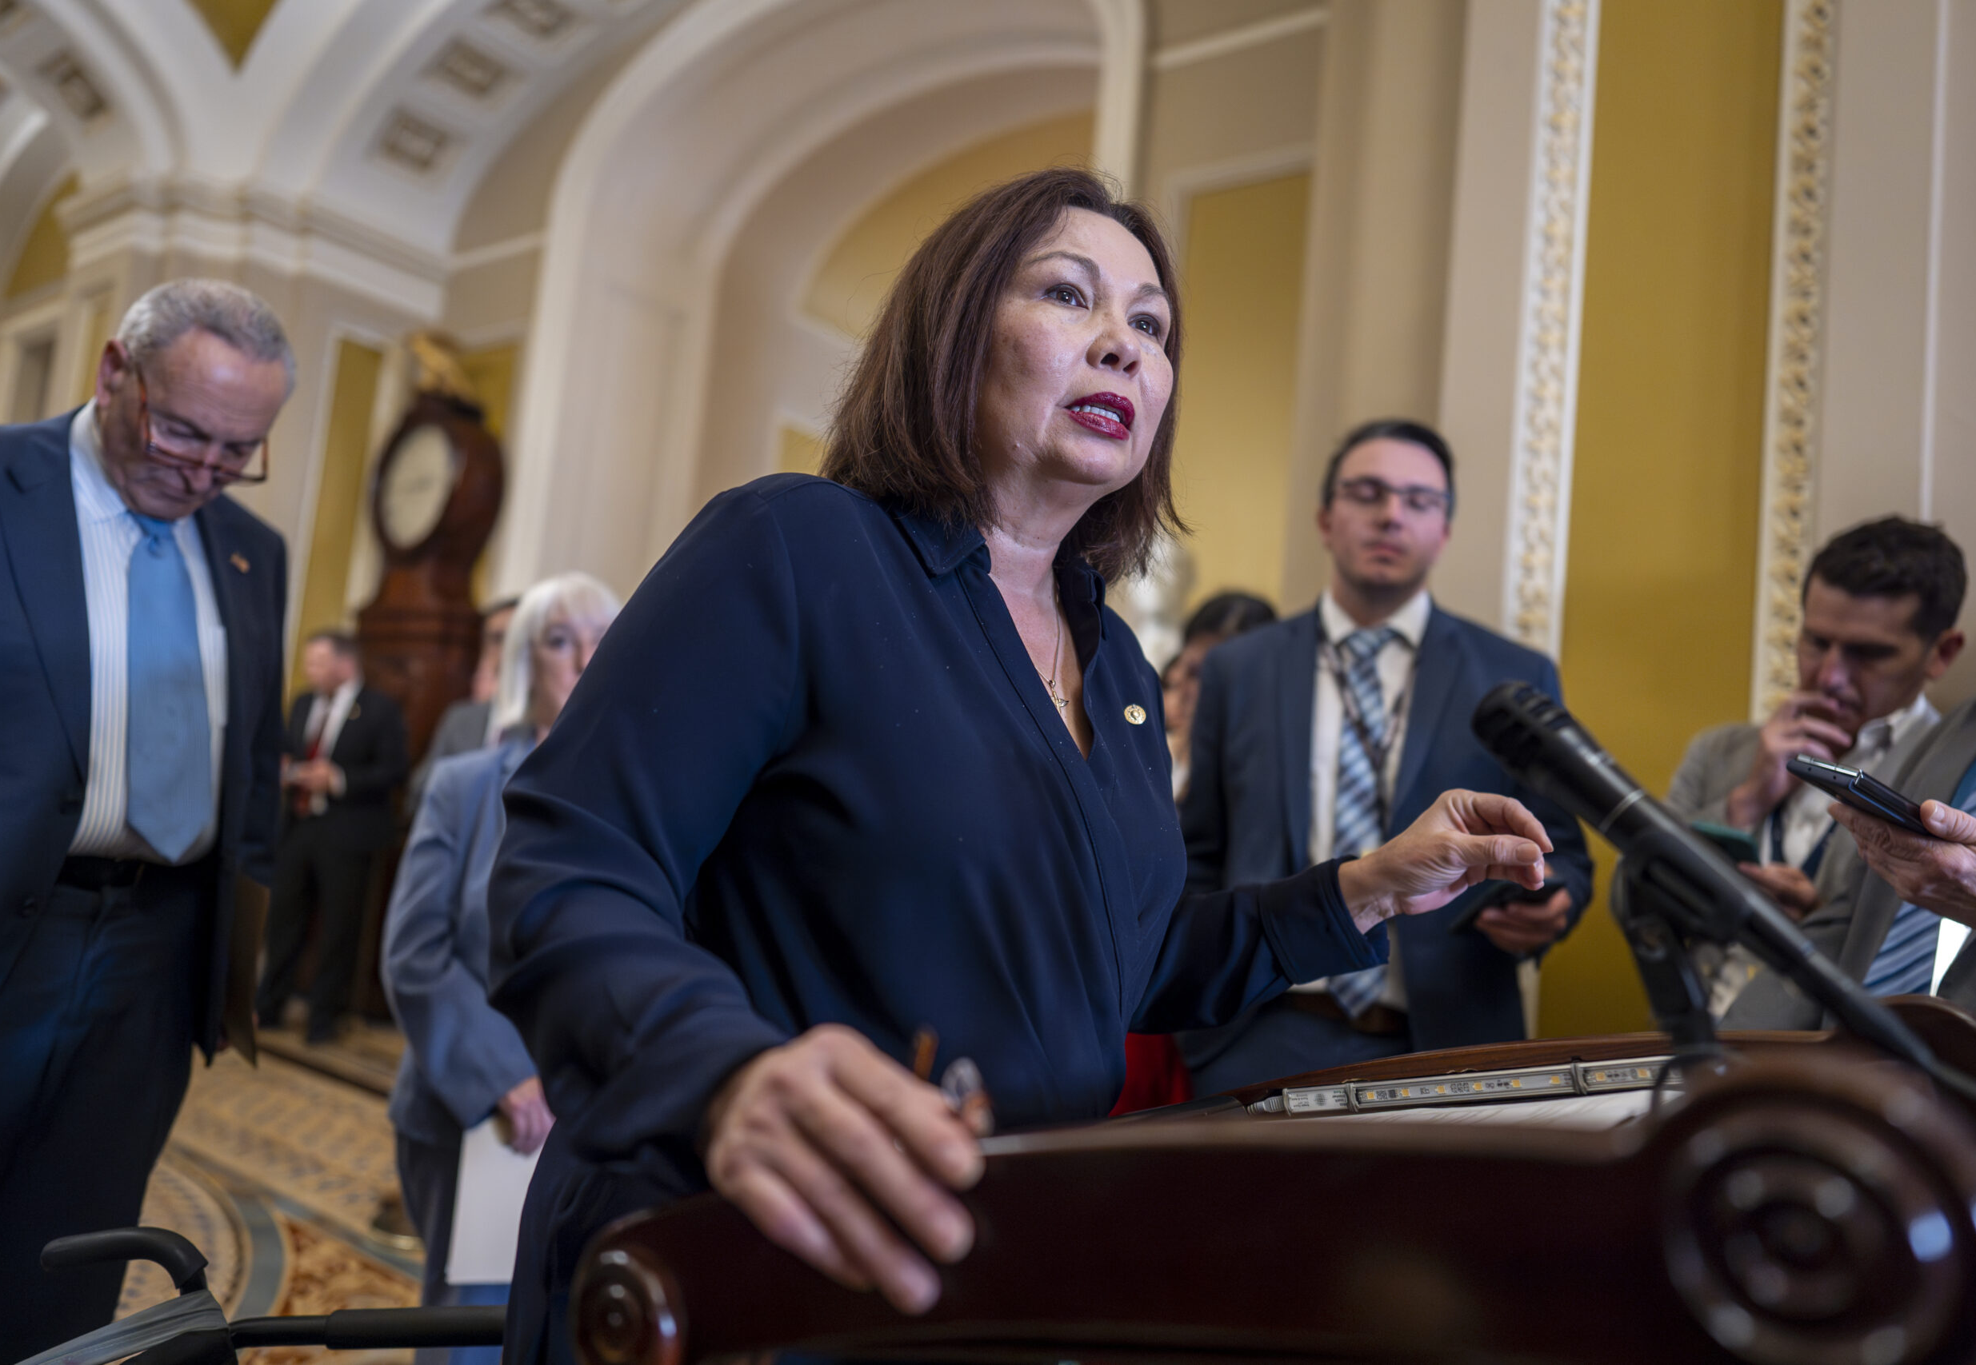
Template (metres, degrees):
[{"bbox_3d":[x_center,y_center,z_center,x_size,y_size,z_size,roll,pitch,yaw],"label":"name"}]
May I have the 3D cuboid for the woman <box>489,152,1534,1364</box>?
[{"bbox_3d":[-0.046,0.493,0.920,0.580,1.700,0.550,0,-8,43],"label":"woman"}]

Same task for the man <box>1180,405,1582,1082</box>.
[{"bbox_3d":[0.460,0.583,1.740,0.530,1.790,0.390,4,-6,17],"label":"man"}]

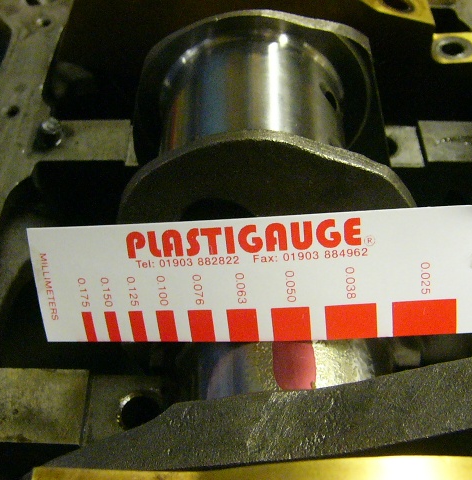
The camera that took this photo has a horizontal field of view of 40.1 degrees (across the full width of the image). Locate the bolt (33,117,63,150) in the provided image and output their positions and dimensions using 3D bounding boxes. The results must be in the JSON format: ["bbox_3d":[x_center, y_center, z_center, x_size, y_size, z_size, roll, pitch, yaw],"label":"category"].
[{"bbox_3d":[-0.076,-0.043,0.262,0.009,0.010,0.009,11,51,-13],"label":"bolt"}]

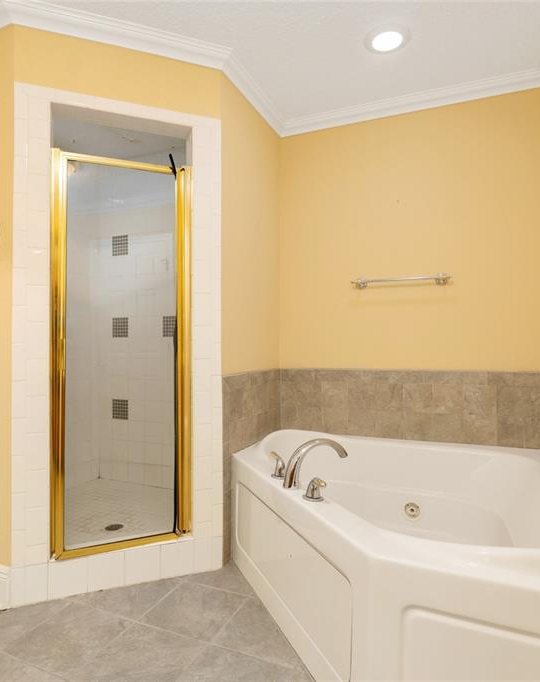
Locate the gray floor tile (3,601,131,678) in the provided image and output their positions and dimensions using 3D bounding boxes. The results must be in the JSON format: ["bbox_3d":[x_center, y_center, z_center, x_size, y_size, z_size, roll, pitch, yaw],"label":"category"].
[{"bbox_3d":[-0.719,1.086,1.560,0.325,0.012,0.320,0,0,22],"label":"gray floor tile"}]

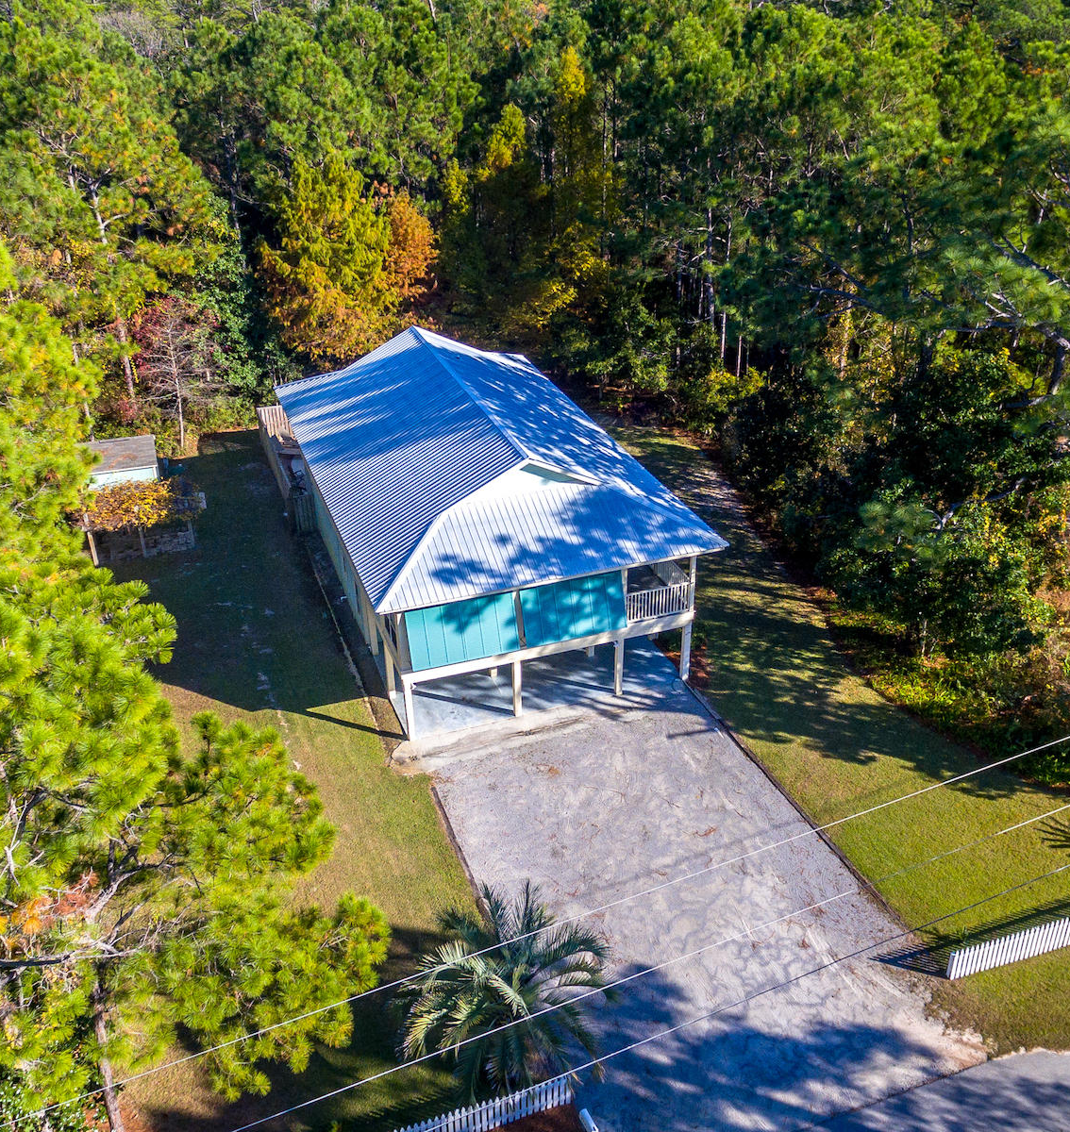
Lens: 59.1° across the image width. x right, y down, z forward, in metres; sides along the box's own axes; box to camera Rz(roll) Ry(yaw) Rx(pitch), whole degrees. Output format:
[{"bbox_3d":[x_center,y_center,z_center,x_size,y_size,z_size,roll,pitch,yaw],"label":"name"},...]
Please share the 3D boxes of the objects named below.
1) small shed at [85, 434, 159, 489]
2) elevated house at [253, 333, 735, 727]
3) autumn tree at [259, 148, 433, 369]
[{"bbox_3d":[-19.740,-4.422,44.797,3.600,2.700,3.600,-11,31,-17],"label":"small shed"},{"bbox_3d":[-2.636,-3.201,36.792,11.305,8.073,20.473,-11,31,-17],"label":"elevated house"},{"bbox_3d":[-10.892,-15.738,53.889,9.200,13.300,8.600,-11,33,-18],"label":"autumn tree"}]

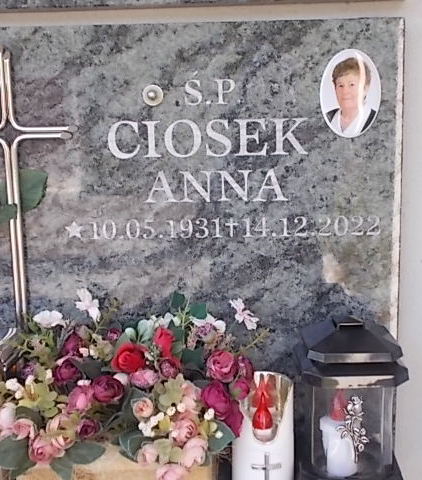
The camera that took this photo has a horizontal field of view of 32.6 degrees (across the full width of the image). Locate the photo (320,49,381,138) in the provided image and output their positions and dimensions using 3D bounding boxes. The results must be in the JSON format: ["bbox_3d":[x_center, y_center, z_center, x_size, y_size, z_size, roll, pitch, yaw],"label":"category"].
[{"bbox_3d":[0.161,-0.167,0.827,0.070,0.101,0.008,-1,10,2],"label":"photo"}]

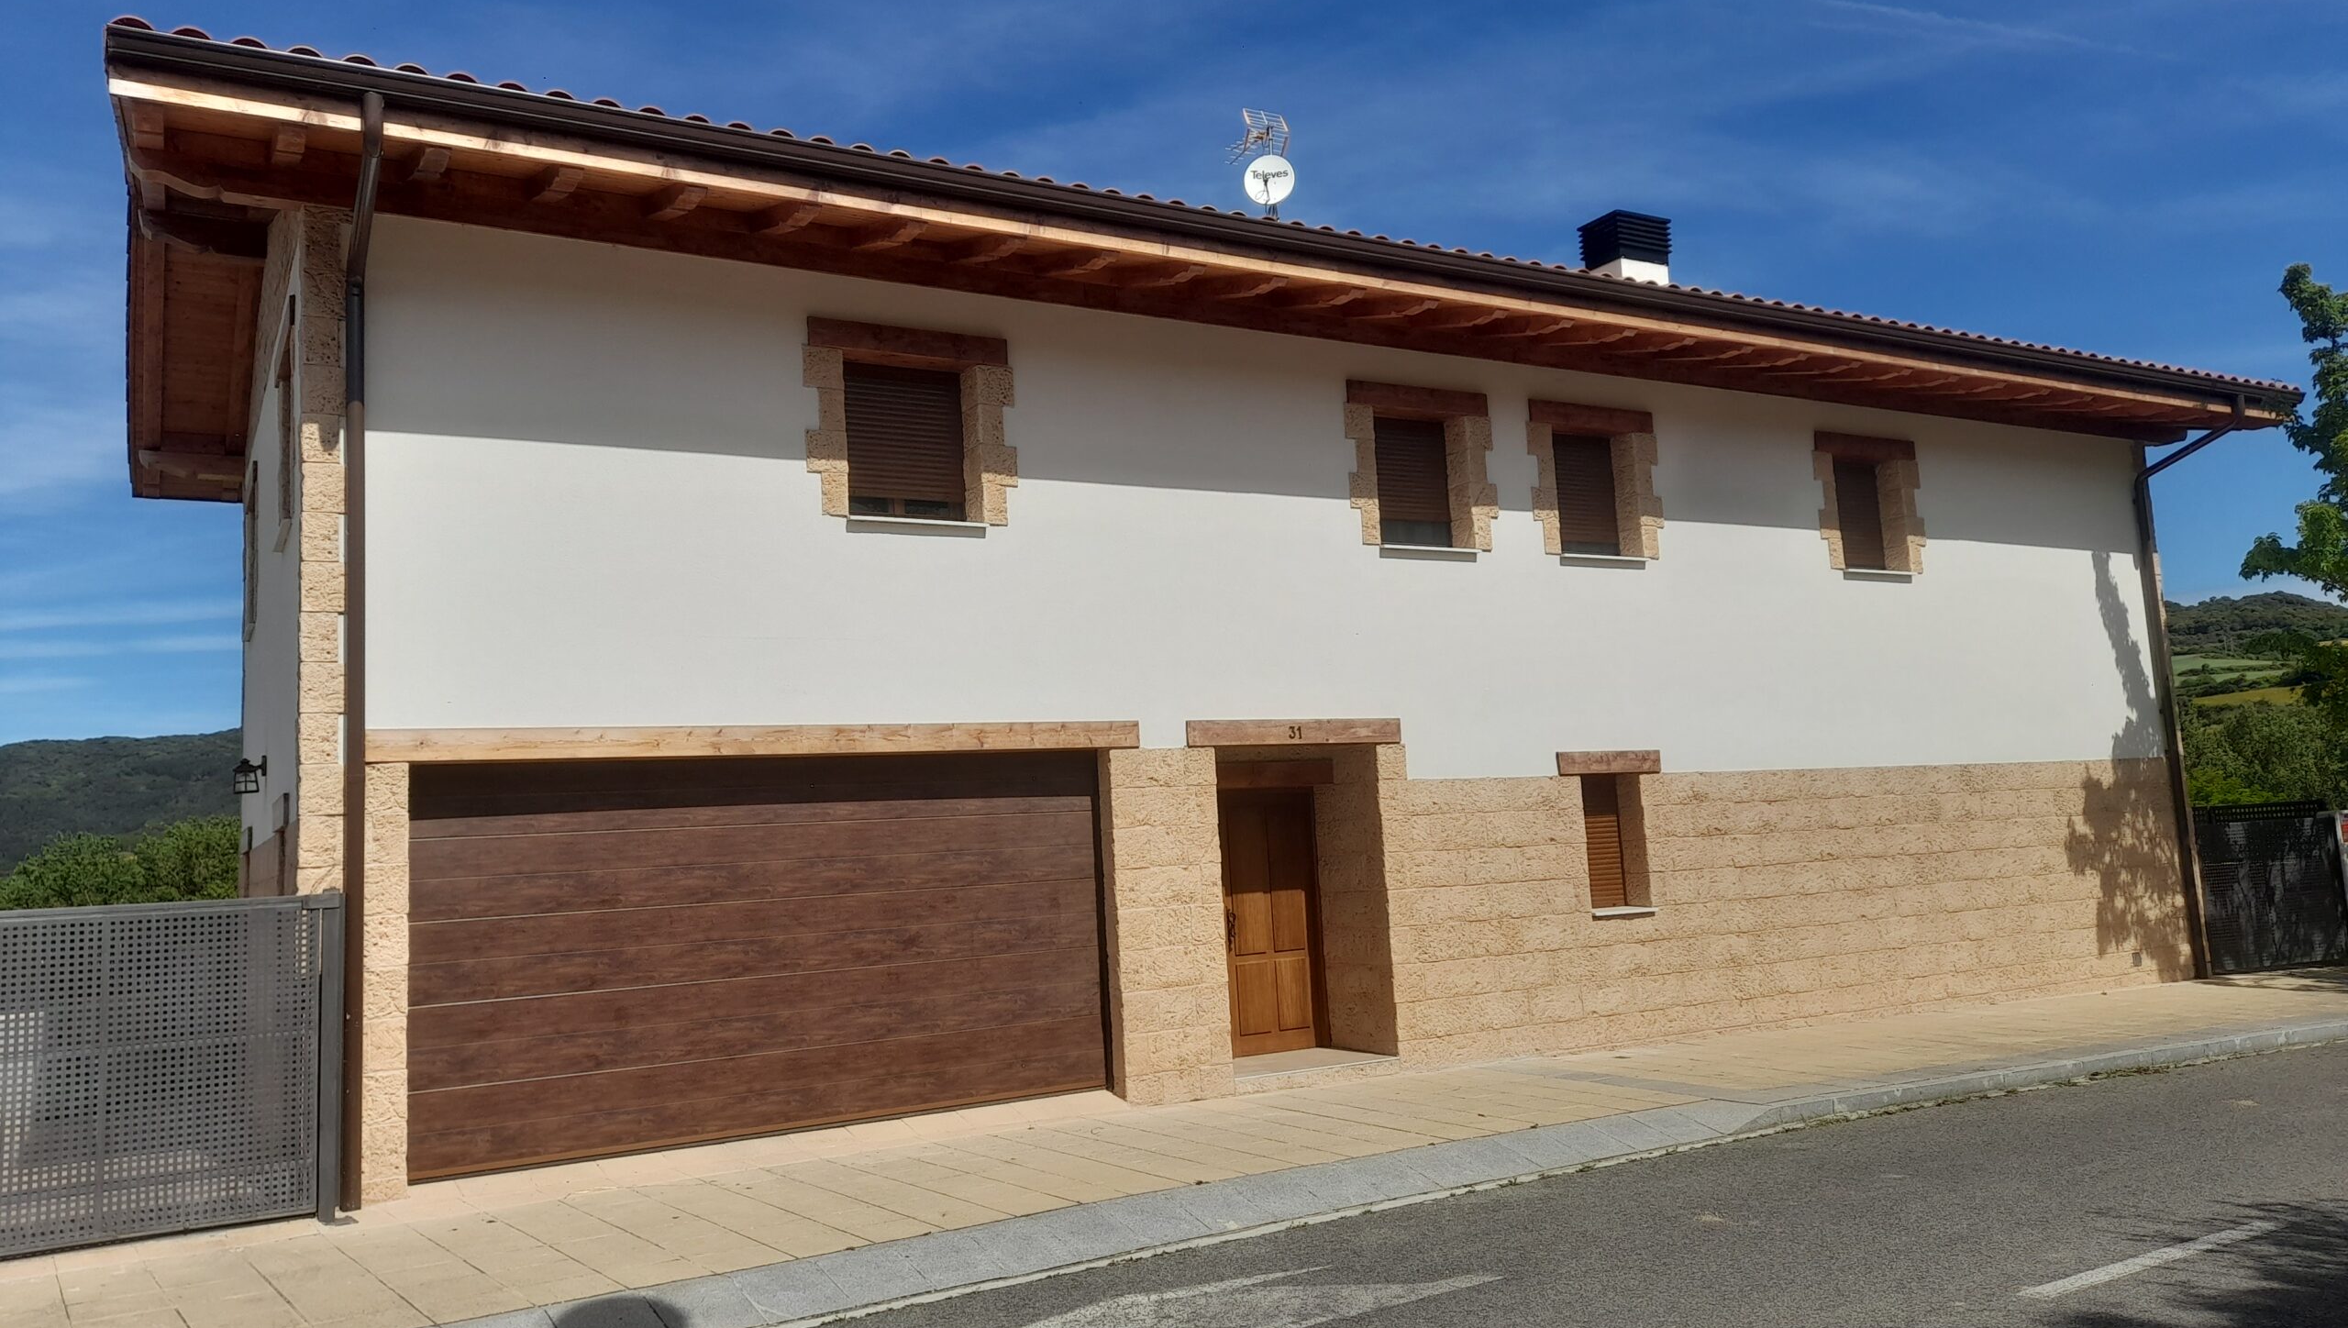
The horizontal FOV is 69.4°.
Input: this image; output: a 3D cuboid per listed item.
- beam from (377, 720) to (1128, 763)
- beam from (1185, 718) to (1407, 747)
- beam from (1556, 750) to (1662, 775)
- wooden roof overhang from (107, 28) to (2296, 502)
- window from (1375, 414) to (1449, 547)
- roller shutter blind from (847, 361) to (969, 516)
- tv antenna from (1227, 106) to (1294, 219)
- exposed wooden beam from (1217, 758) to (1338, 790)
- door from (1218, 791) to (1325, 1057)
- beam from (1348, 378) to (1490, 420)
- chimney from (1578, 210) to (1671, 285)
[{"bbox_3d":[-2.575,0.516,11.383,5.332,0.198,0.200,1,-8,-31],"label":"beam"},{"bbox_3d":[0.960,0.555,13.499,2.048,0.201,0.200,1,-8,-31],"label":"beam"},{"bbox_3d":[3.880,0.886,15.203,1.243,0.199,0.200,1,-8,-31],"label":"beam"},{"bbox_3d":[1.282,-3.060,18.630,21.900,1.900,10.100,1,-8,-31],"label":"wooden roof overhang"},{"bbox_3d":[1.986,-1.527,14.720,1.020,1.200,0.120,1,-8,-31],"label":"window"},{"bbox_3d":[-1.999,-1.562,12.344,1.030,1.200,0.120,1,-8,-31],"label":"roller shutter blind"},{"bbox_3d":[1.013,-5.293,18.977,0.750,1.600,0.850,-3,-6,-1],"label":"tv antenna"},{"bbox_3d":[0.671,0.905,13.951,1.556,0.220,0.200,1,-8,-31],"label":"exposed wooden beam"},{"bbox_3d":[0.809,2.146,14.242,0.960,2.160,0.100,1,-8,-31],"label":"door"},{"bbox_3d":[2.074,-2.260,14.588,1.533,0.203,0.200,1,-8,-31],"label":"beam"},{"bbox_3d":[5.123,-4.429,19.400,0.830,1.250,0.660,1,-8,-31],"label":"chimney"}]

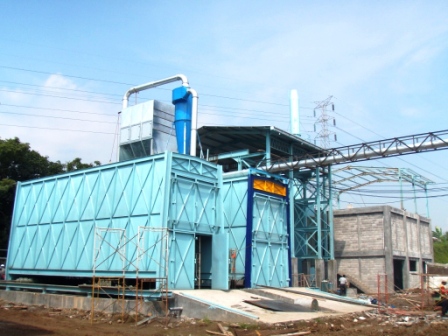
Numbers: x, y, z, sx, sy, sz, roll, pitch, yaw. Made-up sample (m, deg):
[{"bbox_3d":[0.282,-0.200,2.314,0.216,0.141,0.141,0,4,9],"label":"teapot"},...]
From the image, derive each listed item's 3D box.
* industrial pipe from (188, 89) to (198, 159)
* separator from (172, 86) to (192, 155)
[{"bbox_3d":[-1.569,-2.147,25.850,0.500,4.200,0.300,-9,-16,39],"label":"industrial pipe"},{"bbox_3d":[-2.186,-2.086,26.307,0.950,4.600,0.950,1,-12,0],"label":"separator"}]

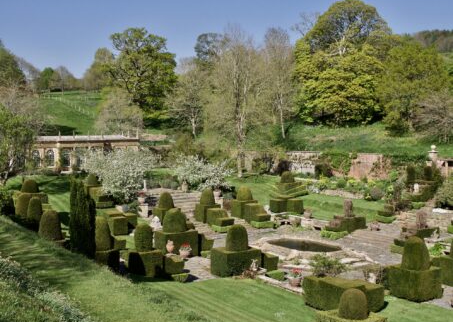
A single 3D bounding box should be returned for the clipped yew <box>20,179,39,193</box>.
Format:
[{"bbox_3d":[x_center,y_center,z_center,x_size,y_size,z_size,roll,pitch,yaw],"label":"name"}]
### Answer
[{"bbox_3d":[-15.079,1.914,44.178,1.360,0.978,1.360,-2,4,-34],"label":"clipped yew"}]

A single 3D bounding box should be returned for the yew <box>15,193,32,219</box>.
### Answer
[{"bbox_3d":[-14.006,3.115,39.800,1.200,1.650,1.200,-3,6,-34],"label":"yew"}]

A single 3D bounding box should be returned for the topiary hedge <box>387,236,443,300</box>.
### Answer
[{"bbox_3d":[8.880,4.931,26.921,1.800,2.720,1.600,-2,4,-34],"label":"topiary hedge"}]

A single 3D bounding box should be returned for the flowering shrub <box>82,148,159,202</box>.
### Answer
[{"bbox_3d":[-12.146,1.547,66.000,8.000,6.000,7.200,-1,2,0],"label":"flowering shrub"}]

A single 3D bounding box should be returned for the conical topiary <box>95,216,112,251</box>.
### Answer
[{"bbox_3d":[-6.715,3.882,31.268,0.942,1.857,0.942,-2,4,-34],"label":"conical topiary"}]

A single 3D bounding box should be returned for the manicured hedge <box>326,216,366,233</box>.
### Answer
[{"bbox_3d":[9.300,4.818,44.642,2.600,0.950,1.900,-2,4,-34],"label":"manicured hedge"}]

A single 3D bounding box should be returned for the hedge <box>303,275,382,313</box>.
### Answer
[{"bbox_3d":[5.048,5.697,24.850,2.300,1.160,2.050,-3,6,-34],"label":"hedge"}]

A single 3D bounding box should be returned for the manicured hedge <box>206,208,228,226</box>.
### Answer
[{"bbox_3d":[-0.672,4.220,43.000,1.100,1.120,1.150,-3,6,-34],"label":"manicured hedge"}]

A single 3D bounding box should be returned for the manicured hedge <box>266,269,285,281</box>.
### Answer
[{"bbox_3d":[2.782,6.500,32.700,0.750,0.450,1.000,-2,2,-30],"label":"manicured hedge"}]

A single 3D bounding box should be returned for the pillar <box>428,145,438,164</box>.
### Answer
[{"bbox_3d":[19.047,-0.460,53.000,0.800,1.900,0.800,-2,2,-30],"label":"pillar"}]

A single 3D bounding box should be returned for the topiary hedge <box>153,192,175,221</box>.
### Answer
[{"bbox_3d":[-4.552,3.530,43.700,1.500,2.380,1.500,-3,6,-34],"label":"topiary hedge"}]

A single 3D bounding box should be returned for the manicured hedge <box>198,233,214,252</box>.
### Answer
[{"bbox_3d":[-1.436,5.664,39.400,1.000,1.250,1.100,-2,2,-30],"label":"manicured hedge"}]

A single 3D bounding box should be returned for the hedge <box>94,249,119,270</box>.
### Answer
[{"bbox_3d":[-6.401,5.219,30.100,1.300,1.250,1.300,-3,6,-34],"label":"hedge"}]

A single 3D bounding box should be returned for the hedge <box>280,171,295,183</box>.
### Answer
[{"bbox_3d":[5.730,1.497,53.670,1.263,1.048,1.263,0,3,0],"label":"hedge"}]

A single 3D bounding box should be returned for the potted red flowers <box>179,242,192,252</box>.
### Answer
[{"bbox_3d":[-2.655,5.537,37.300,0.880,0.650,0.850,-1,2,0],"label":"potted red flowers"}]

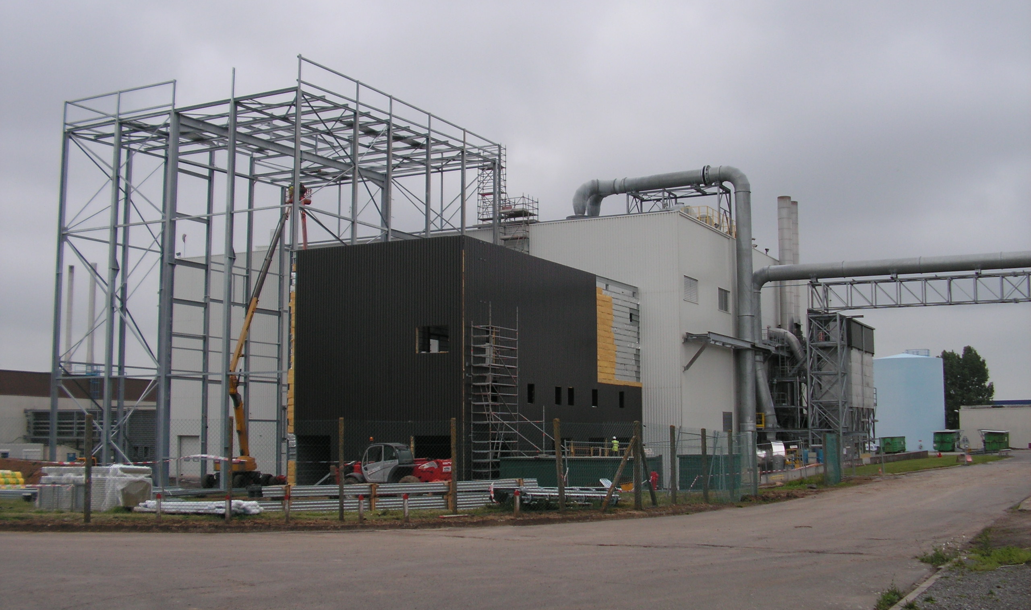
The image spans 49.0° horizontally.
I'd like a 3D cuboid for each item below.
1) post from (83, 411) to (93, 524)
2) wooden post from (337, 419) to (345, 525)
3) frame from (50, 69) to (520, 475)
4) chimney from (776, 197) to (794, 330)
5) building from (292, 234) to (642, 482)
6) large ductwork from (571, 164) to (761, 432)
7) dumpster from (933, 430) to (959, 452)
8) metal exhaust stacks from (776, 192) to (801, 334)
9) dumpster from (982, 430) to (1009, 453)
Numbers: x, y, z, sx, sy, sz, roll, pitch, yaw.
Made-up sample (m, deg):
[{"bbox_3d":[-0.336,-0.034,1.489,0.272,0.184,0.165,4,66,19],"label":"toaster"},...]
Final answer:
[{"bbox_3d":[-7.660,2.932,20.308,0.115,1.940,0.115,0,-6,0],"label":"post"},{"bbox_3d":[-3.218,3.050,20.956,0.100,1.901,0.100,0,-6,0],"label":"wooden post"},{"bbox_3d":[-15.560,-0.407,80.041,20.100,25.300,24.400,-3,-7,28],"label":"frame"},{"bbox_3d":[22.810,-3.455,95.355,1.170,11.400,1.170,-3,-7,28],"label":"chimney"},{"bbox_3d":[-1.869,4.514,71.650,11.400,13.450,24.200,-3,-7,28],"label":"building"},{"bbox_3d":[11.621,0.803,90.288,15.200,23.200,3.100,-3,-7,28],"label":"large ductwork"},{"bbox_3d":[47.841,15.200,126.000,2.450,2.300,2.200,-2,-7,17],"label":"dumpster"},{"bbox_3d":[23.312,-3.352,96.271,1.200,11.500,3.200,-3,-7,28],"label":"metal exhaust stacks"},{"bbox_3d":[52.641,15.002,124.000,2.550,2.300,2.200,-1,-7,11],"label":"dumpster"}]

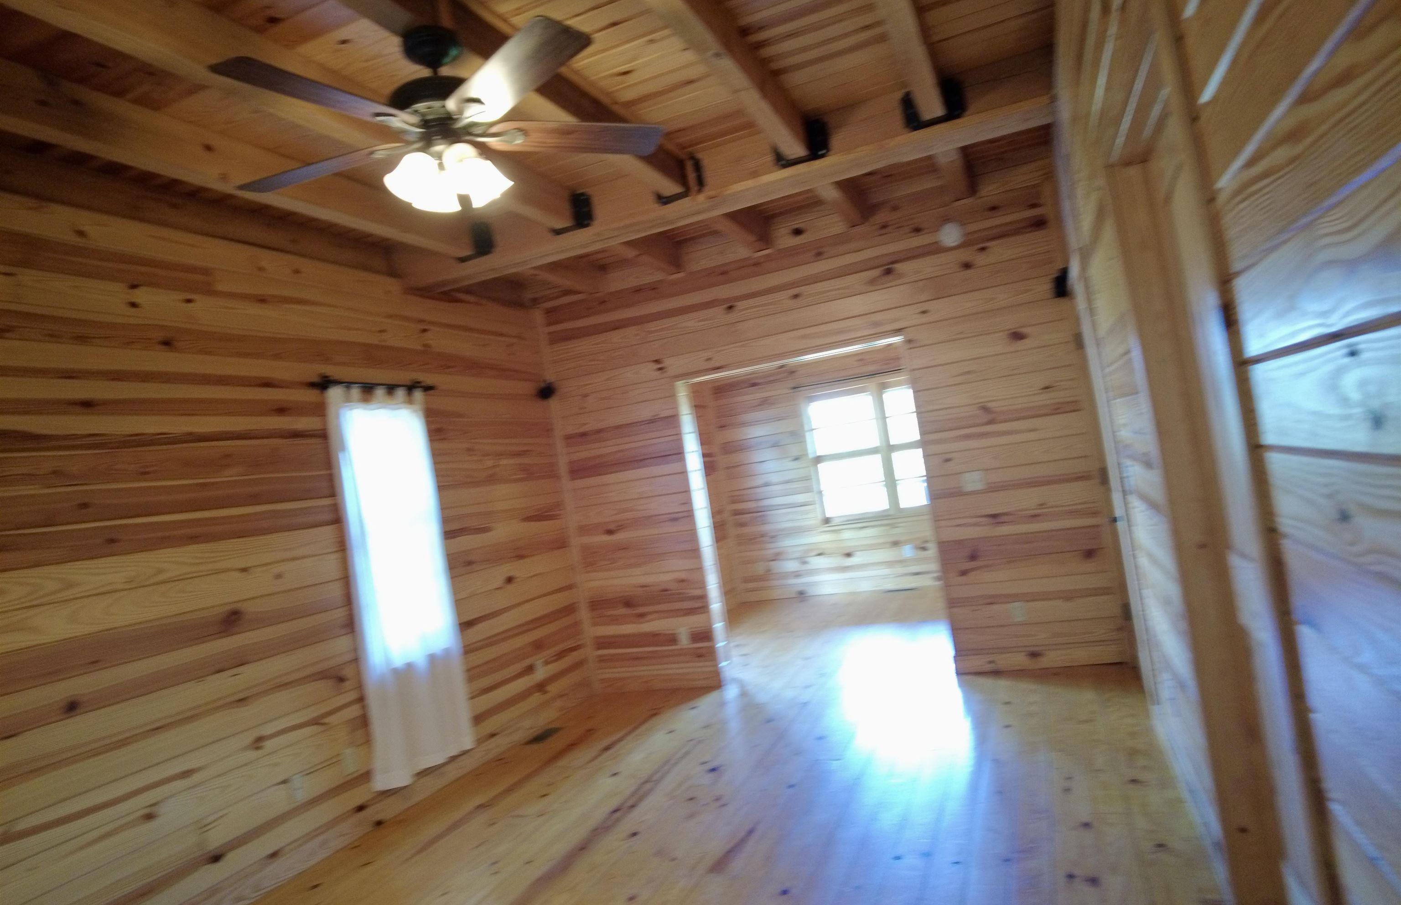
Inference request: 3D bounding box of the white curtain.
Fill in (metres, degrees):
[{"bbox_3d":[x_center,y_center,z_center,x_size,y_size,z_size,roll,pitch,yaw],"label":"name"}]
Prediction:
[{"bbox_3d":[-1.571,0.652,4.279,0.075,2.006,0.710,-10,-2,22],"label":"white curtain"}]

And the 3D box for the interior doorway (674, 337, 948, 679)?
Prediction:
[{"bbox_3d":[0.741,0.439,5.371,1.567,2.099,0.190,-10,-2,22],"label":"interior doorway"}]

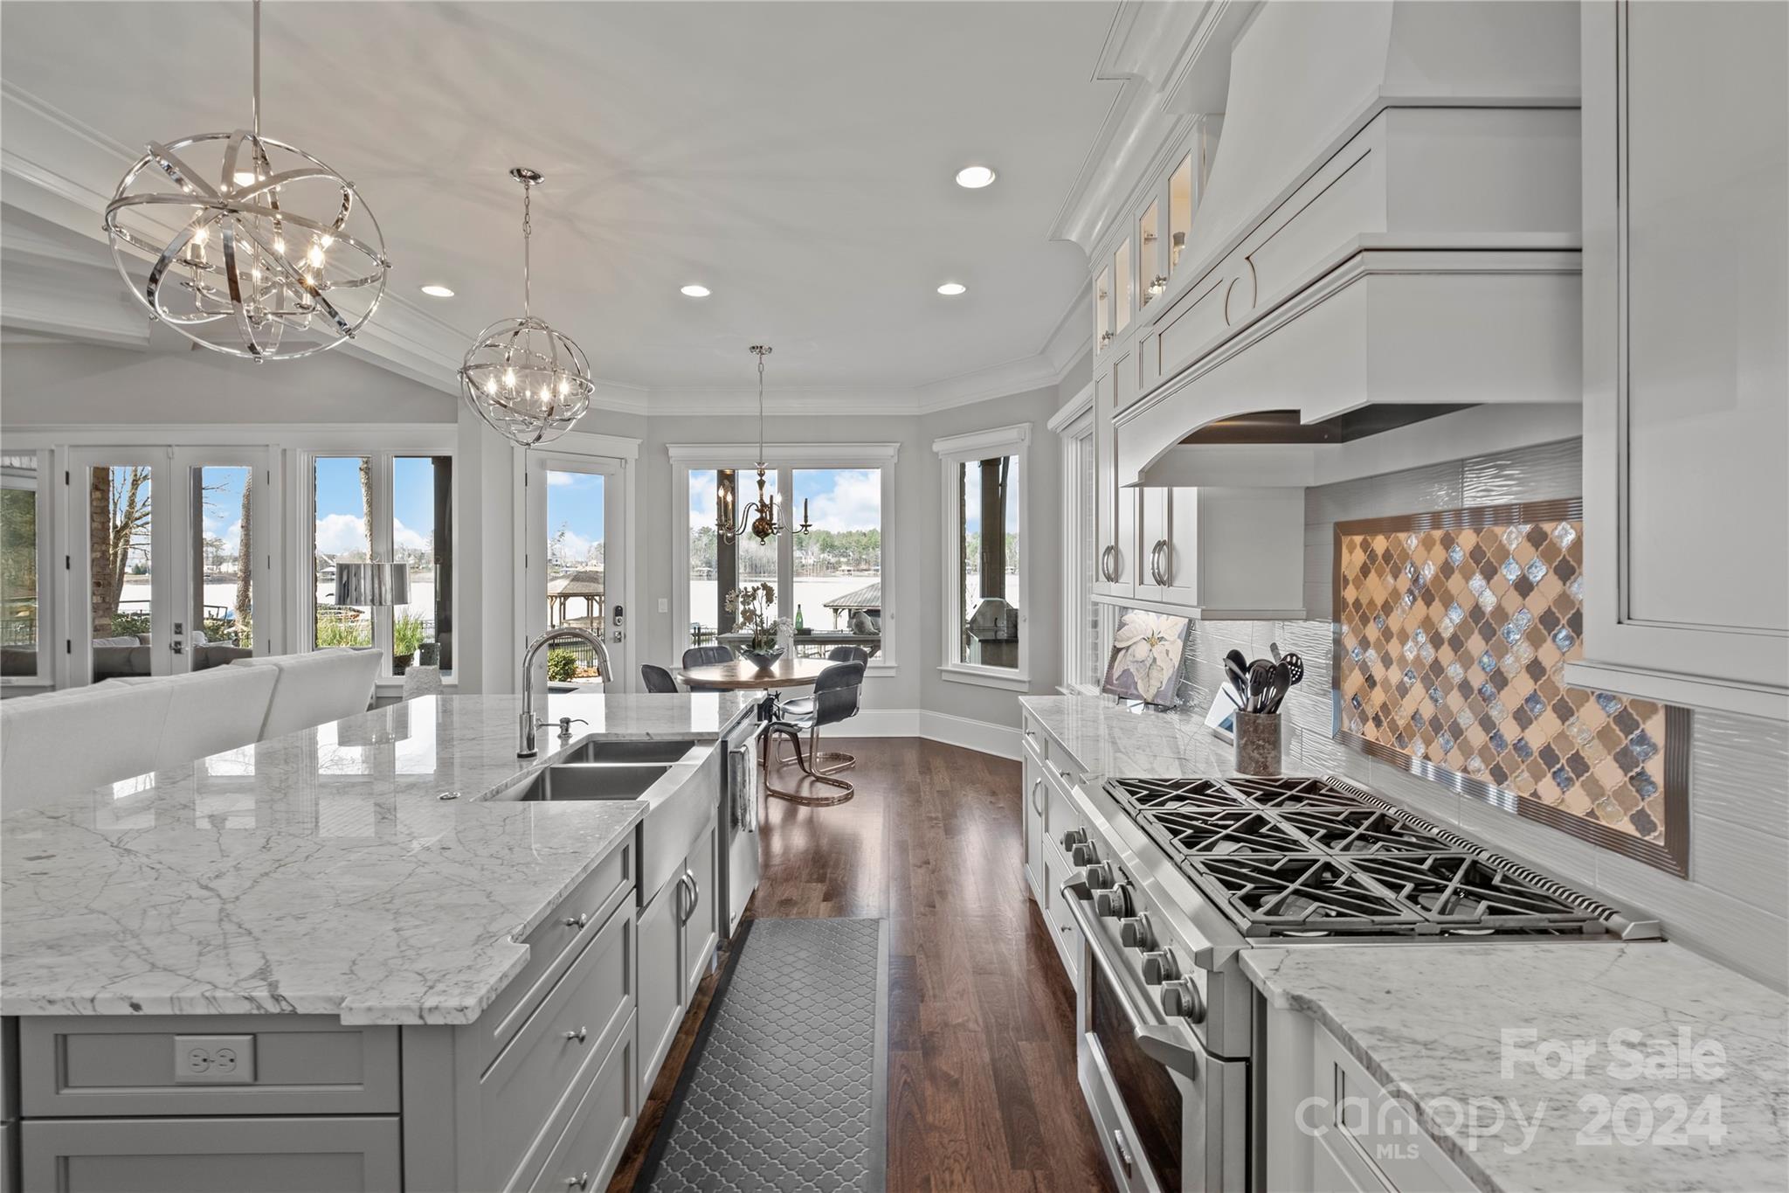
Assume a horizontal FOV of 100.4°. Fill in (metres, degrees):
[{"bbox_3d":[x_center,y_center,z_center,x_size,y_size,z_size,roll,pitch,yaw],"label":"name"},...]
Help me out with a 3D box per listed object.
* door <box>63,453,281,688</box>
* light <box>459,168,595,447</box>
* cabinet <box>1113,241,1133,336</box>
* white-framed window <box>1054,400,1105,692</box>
[{"bbox_3d":[-5.676,0.051,5.850,1.640,2.460,0.100,0,1,0],"label":"door"},{"bbox_3d":[-1.439,-1.139,2.941,0.490,1.075,0.490,0,2,0],"label":"light"},{"bbox_3d":[1.014,-1.184,2.802,0.320,0.400,0.270,0,2,0],"label":"cabinet"},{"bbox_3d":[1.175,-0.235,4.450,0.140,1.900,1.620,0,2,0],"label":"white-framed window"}]

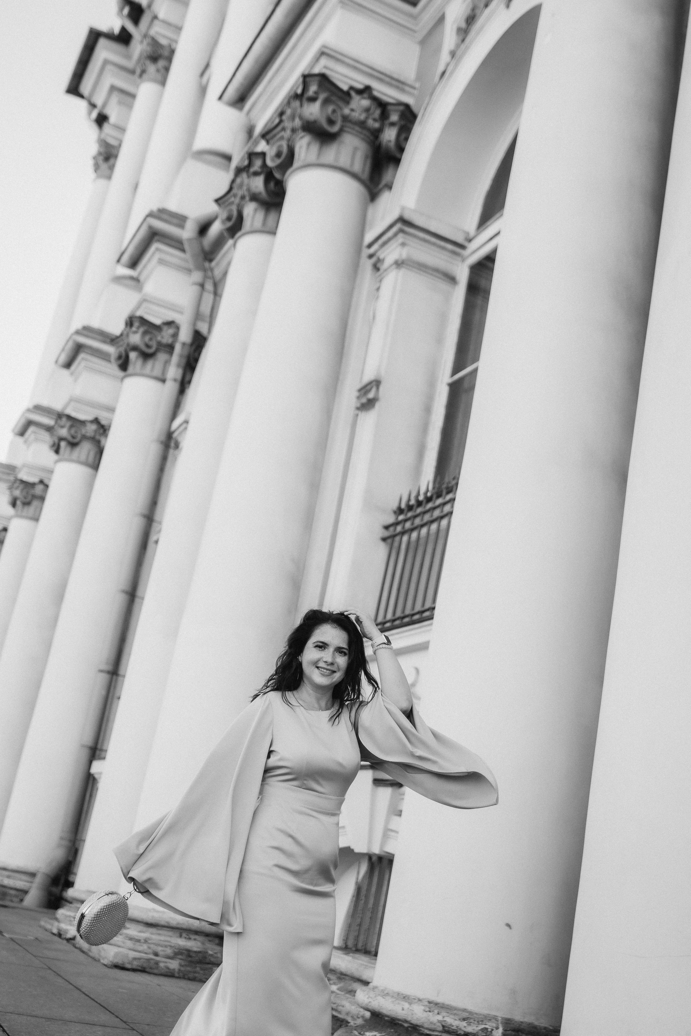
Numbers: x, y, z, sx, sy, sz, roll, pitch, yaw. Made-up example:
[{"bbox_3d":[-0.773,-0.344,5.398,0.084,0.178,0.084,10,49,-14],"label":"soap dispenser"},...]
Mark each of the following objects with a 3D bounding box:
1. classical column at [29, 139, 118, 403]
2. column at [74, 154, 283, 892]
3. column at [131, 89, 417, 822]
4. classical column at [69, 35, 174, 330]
[{"bbox_3d":[-8.001,-6.940,30.873,1.109,9.416,1.109,18,-20,-23],"label":"classical column"},{"bbox_3d":[-1.352,-0.009,10.585,1.214,7.740,1.214,18,-20,-23],"label":"column"},{"bbox_3d":[-0.685,-0.327,9.323,1.214,7.740,1.214,18,-20,-23],"label":"column"},{"bbox_3d":[-5.745,-8.016,26.607,1.109,9.416,1.109,18,-20,-23],"label":"classical column"}]

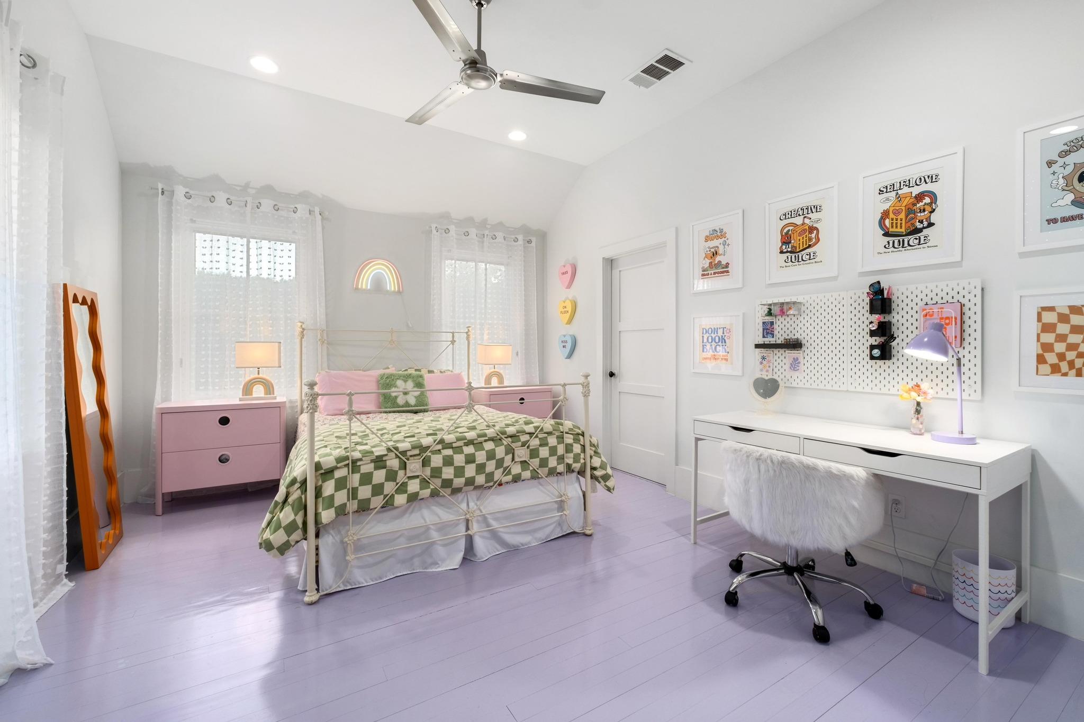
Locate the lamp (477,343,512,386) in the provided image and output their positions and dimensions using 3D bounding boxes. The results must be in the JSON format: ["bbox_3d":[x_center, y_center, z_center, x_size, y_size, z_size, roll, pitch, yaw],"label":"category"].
[{"bbox_3d":[-0.505,0.061,4.825,0.325,0.475,0.160,-1,1,-32],"label":"lamp"}]

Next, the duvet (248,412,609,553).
[{"bbox_3d":[-0.735,0.636,3.120,2.020,0.500,1.420,-1,1,-30],"label":"duvet"}]

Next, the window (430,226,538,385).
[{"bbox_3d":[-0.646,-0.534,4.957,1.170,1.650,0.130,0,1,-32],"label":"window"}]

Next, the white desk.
[{"bbox_3d":[1.487,0.735,2.319,0.580,0.764,1.314,-1,1,-32],"label":"white desk"}]

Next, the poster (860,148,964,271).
[{"bbox_3d":[1.880,-0.750,2.320,0.030,0.533,0.435,-1,1,-32],"label":"poster"}]

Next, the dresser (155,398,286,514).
[{"bbox_3d":[-2.480,0.713,3.559,0.800,0.760,0.400,-1,1,-32],"label":"dresser"}]

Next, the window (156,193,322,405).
[{"bbox_3d":[-2.436,-0.475,3.730,1.120,1.700,0.140,-1,1,-32],"label":"window"}]

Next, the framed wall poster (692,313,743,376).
[{"bbox_3d":[1.266,-0.119,3.259,0.025,0.431,0.427,-1,1,-32],"label":"framed wall poster"}]

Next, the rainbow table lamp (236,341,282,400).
[{"bbox_3d":[-2.306,0.086,3.691,0.290,0.475,0.165,0,1,-25],"label":"rainbow table lamp"}]

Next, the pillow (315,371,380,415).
[{"bbox_3d":[-1.510,0.260,3.728,0.630,0.400,0.170,-1,-29,-32],"label":"pillow"}]

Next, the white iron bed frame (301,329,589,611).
[{"bbox_3d":[-0.911,0.386,3.407,1.646,1.444,2.220,-1,1,-29],"label":"white iron bed frame"}]

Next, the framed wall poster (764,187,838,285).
[{"bbox_3d":[1.576,-0.754,2.749,0.025,0.528,0.427,-1,1,-32],"label":"framed wall poster"}]

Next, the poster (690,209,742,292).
[{"bbox_3d":[1.262,-0.769,3.252,0.025,0.526,0.423,-1,1,-32],"label":"poster"}]

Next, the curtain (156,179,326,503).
[{"bbox_3d":[-2.482,-0.148,3.820,1.204,2.471,0.100,-1,1,-30],"label":"curtain"}]

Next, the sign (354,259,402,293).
[{"bbox_3d":[-1.562,-0.822,4.323,0.445,0.315,0.030,-1,1,-32],"label":"sign"}]

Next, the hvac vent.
[{"bbox_3d":[0.794,-1.994,3.108,0.260,0.030,0.400,-1,1,-32],"label":"hvac vent"}]

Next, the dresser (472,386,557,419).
[{"bbox_3d":[-0.310,0.690,4.895,0.800,0.760,0.400,-1,1,-32],"label":"dresser"}]

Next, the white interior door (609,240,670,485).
[{"bbox_3d":[0.924,0.043,4.143,0.045,2.065,0.800,-1,1,-32],"label":"white interior door"}]

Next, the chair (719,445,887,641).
[{"bbox_3d":[1.190,0.742,2.043,0.620,0.755,0.630,1,1,44],"label":"chair"}]

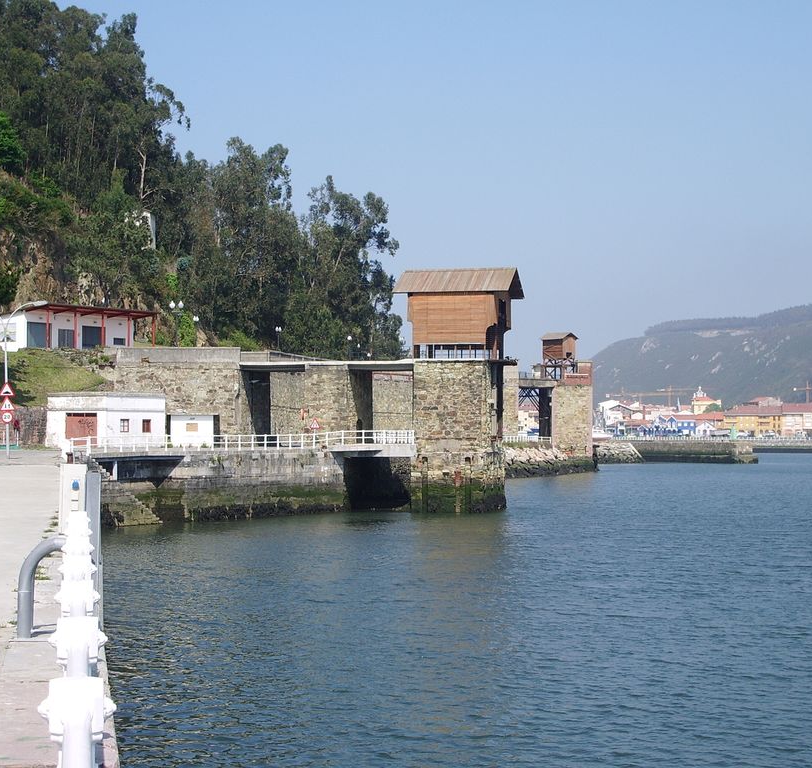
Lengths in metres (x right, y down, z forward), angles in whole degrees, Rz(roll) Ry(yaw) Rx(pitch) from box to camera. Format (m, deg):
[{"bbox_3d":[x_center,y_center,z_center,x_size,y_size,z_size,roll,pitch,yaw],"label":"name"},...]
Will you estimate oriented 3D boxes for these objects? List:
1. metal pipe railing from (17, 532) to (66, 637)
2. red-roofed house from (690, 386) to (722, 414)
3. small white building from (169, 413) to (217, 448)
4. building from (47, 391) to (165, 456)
[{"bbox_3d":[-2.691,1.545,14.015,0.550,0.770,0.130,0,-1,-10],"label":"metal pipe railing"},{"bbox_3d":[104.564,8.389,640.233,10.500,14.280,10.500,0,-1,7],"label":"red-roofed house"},{"bbox_3d":[-16.763,3.645,144.604,3.600,2.610,3.300,0,-1,0],"label":"small white building"},{"bbox_3d":[-23.102,2.821,141.571,5.800,4.030,7.310,-1,-2,28],"label":"building"}]

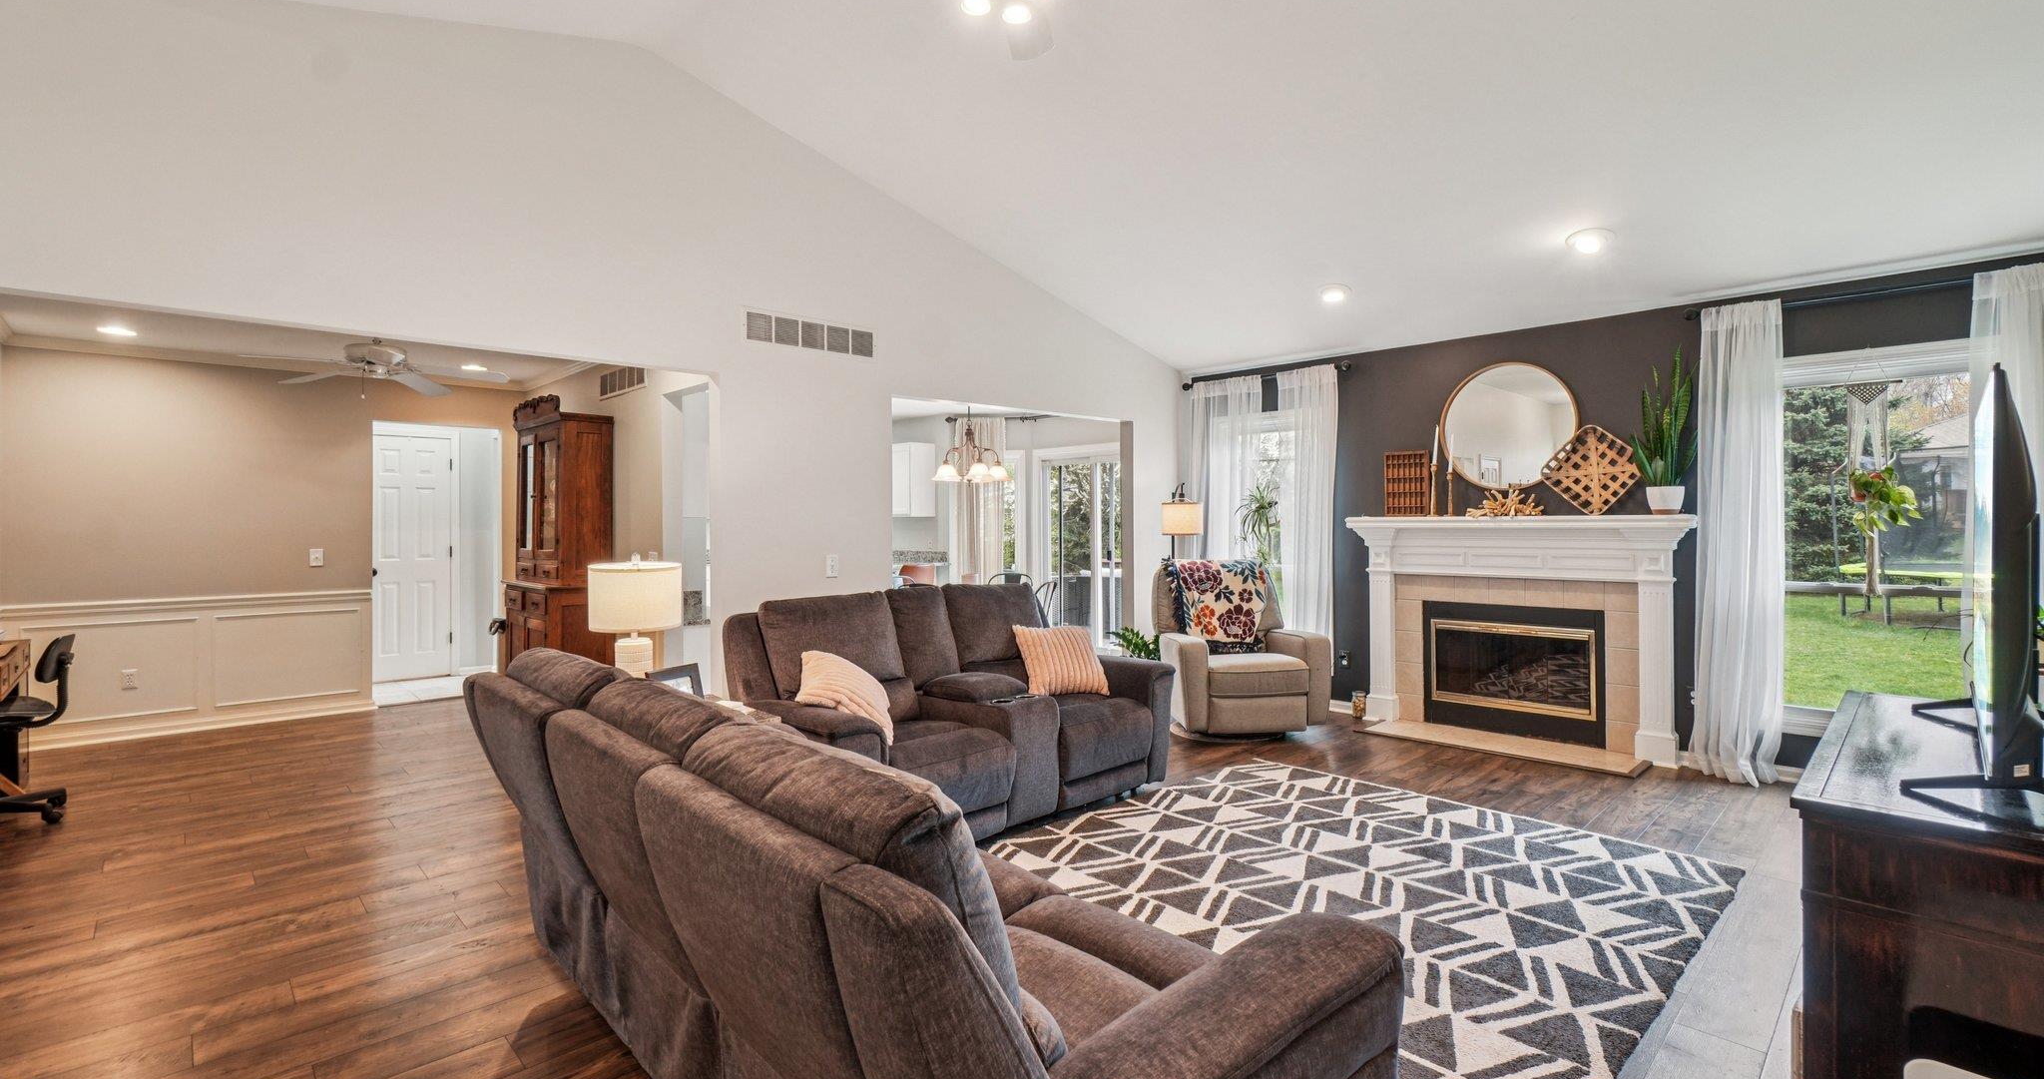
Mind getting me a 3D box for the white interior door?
[{"bbox_3d":[-5.122,0.164,7.111,0.620,2.035,0.050,-1,1,-44],"label":"white interior door"}]

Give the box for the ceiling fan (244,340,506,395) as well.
[{"bbox_3d":[-3.507,-1.011,4.634,1.170,0.360,1.170,-1,1,-45],"label":"ceiling fan"}]

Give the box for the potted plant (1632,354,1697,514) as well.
[{"bbox_3d":[3.382,-0.568,4.491,0.250,0.890,0.280,-1,1,-44],"label":"potted plant"}]

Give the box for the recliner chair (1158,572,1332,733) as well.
[{"bbox_3d":[1.283,0.688,5.408,0.910,1.030,0.930,0,1,-10],"label":"recliner chair"}]

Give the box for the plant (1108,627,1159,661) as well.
[{"bbox_3d":[0.826,0.887,5.754,0.460,0.590,0.460,-1,1,-44],"label":"plant"}]

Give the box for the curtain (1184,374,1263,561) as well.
[{"bbox_3d":[1.520,-0.151,6.480,0.110,2.170,0.680,-1,1,-44],"label":"curtain"}]

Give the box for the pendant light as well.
[{"bbox_3d":[-0.407,-0.837,6.892,0.620,0.770,0.620,0,1,0],"label":"pendant light"}]

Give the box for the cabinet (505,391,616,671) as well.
[{"bbox_3d":[-3.032,0.178,5.551,0.410,2.100,1.050,-1,1,-45],"label":"cabinet"}]

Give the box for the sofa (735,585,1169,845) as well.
[{"bbox_3d":[-0.276,0.745,3.879,1.950,0.990,0.970,-1,1,-45],"label":"sofa"}]

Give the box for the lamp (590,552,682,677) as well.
[{"bbox_3d":[-1.552,0.357,3.421,0.350,0.610,0.350,-1,1,-44],"label":"lamp"}]

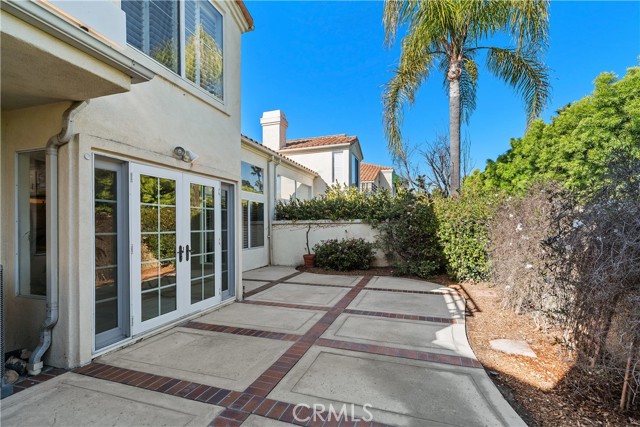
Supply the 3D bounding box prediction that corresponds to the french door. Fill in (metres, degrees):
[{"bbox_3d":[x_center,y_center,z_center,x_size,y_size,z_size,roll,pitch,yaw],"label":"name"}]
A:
[{"bbox_3d":[-1.962,0.447,4.100,0.080,2.032,1.590,-1,-2,19],"label":"french door"}]

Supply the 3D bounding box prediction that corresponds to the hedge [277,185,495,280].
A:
[{"bbox_3d":[1.420,0.440,8.250,5.700,2.380,1.400,-1,-2,15],"label":"hedge"}]

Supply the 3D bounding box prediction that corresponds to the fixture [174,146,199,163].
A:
[{"bbox_3d":[-1.867,-0.806,3.941,0.180,0.170,0.340,-1,-2,20],"label":"fixture"}]

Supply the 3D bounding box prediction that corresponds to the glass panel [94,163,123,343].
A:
[{"bbox_3d":[-2.400,0.412,3.189,0.060,1.970,0.340,-1,-2,19],"label":"glass panel"}]

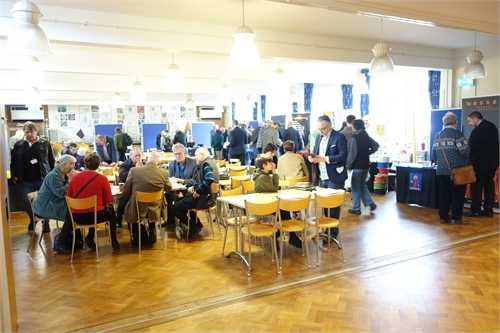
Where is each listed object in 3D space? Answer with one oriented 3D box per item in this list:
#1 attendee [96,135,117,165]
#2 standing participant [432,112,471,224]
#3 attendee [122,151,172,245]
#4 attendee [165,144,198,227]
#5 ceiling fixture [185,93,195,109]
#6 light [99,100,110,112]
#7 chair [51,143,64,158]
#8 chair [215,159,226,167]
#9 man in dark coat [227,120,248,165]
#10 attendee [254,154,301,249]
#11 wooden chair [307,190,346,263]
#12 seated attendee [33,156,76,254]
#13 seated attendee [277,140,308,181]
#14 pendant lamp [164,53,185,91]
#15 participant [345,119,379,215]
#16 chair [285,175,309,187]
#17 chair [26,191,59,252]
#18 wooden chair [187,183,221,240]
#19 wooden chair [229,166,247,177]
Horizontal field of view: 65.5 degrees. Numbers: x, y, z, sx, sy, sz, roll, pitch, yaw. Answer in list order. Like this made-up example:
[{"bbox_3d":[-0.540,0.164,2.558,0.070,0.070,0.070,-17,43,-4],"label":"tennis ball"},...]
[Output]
[{"bbox_3d":[-3.520,-0.050,9.550,0.550,1.450,0.600,1,6,18],"label":"attendee"},{"bbox_3d":[3.251,0.027,6.273,0.560,1.760,0.420,3,7,31],"label":"standing participant"},{"bbox_3d":[-1.464,0.427,5.550,0.620,1.300,0.780,-1,6,0],"label":"attendee"},{"bbox_3d":[-1.161,0.298,6.557,0.560,1.350,0.800,-1,6,-2],"label":"attendee"},{"bbox_3d":[-2.363,-2.585,15.328,0.410,0.580,0.410,-4,6,-28],"label":"ceiling fixture"},{"bbox_3d":[-6.394,-2.638,17.127,0.410,0.560,0.410,-4,6,-28],"label":"light"},{"bbox_3d":[-8.417,-0.448,17.013,0.450,0.860,0.500,-4,7,-26],"label":"chair"},{"bbox_3d":[-0.770,0.239,9.420,0.400,0.790,0.460,-3,6,-17],"label":"chair"},{"bbox_3d":[-0.360,-0.354,10.450,0.520,1.750,0.360,-4,7,-27],"label":"man in dark coat"},{"bbox_3d":[0.353,0.468,5.380,0.700,1.200,0.450,2,7,25],"label":"attendee"},{"bbox_3d":[0.903,0.710,4.749,0.410,0.820,0.470,-3,6,-13],"label":"wooden chair"},{"bbox_3d":[-2.600,0.490,5.280,0.680,1.220,0.460,-2,6,-6],"label":"seated attendee"},{"bbox_3d":[0.690,0.259,6.320,0.520,1.320,0.750,-1,6,0],"label":"seated attendee"},{"bbox_3d":[-1.564,-1.947,8.050,0.400,0.800,0.400,-4,7,-26],"label":"pendant lamp"},{"bbox_3d":[2.008,0.004,7.000,0.600,1.680,0.500,-6,7,-36],"label":"participant"},{"bbox_3d":[0.743,0.538,6.375,0.430,0.830,0.490,-1,6,0],"label":"chair"},{"bbox_3d":[-2.809,0.721,5.470,0.490,0.790,0.410,-3,6,-17],"label":"chair"},{"bbox_3d":[-0.675,0.632,5.764,0.490,0.820,0.410,-1,6,9],"label":"wooden chair"},{"bbox_3d":[-0.240,0.402,7.720,0.400,0.790,0.460,-2,6,-3],"label":"wooden chair"}]

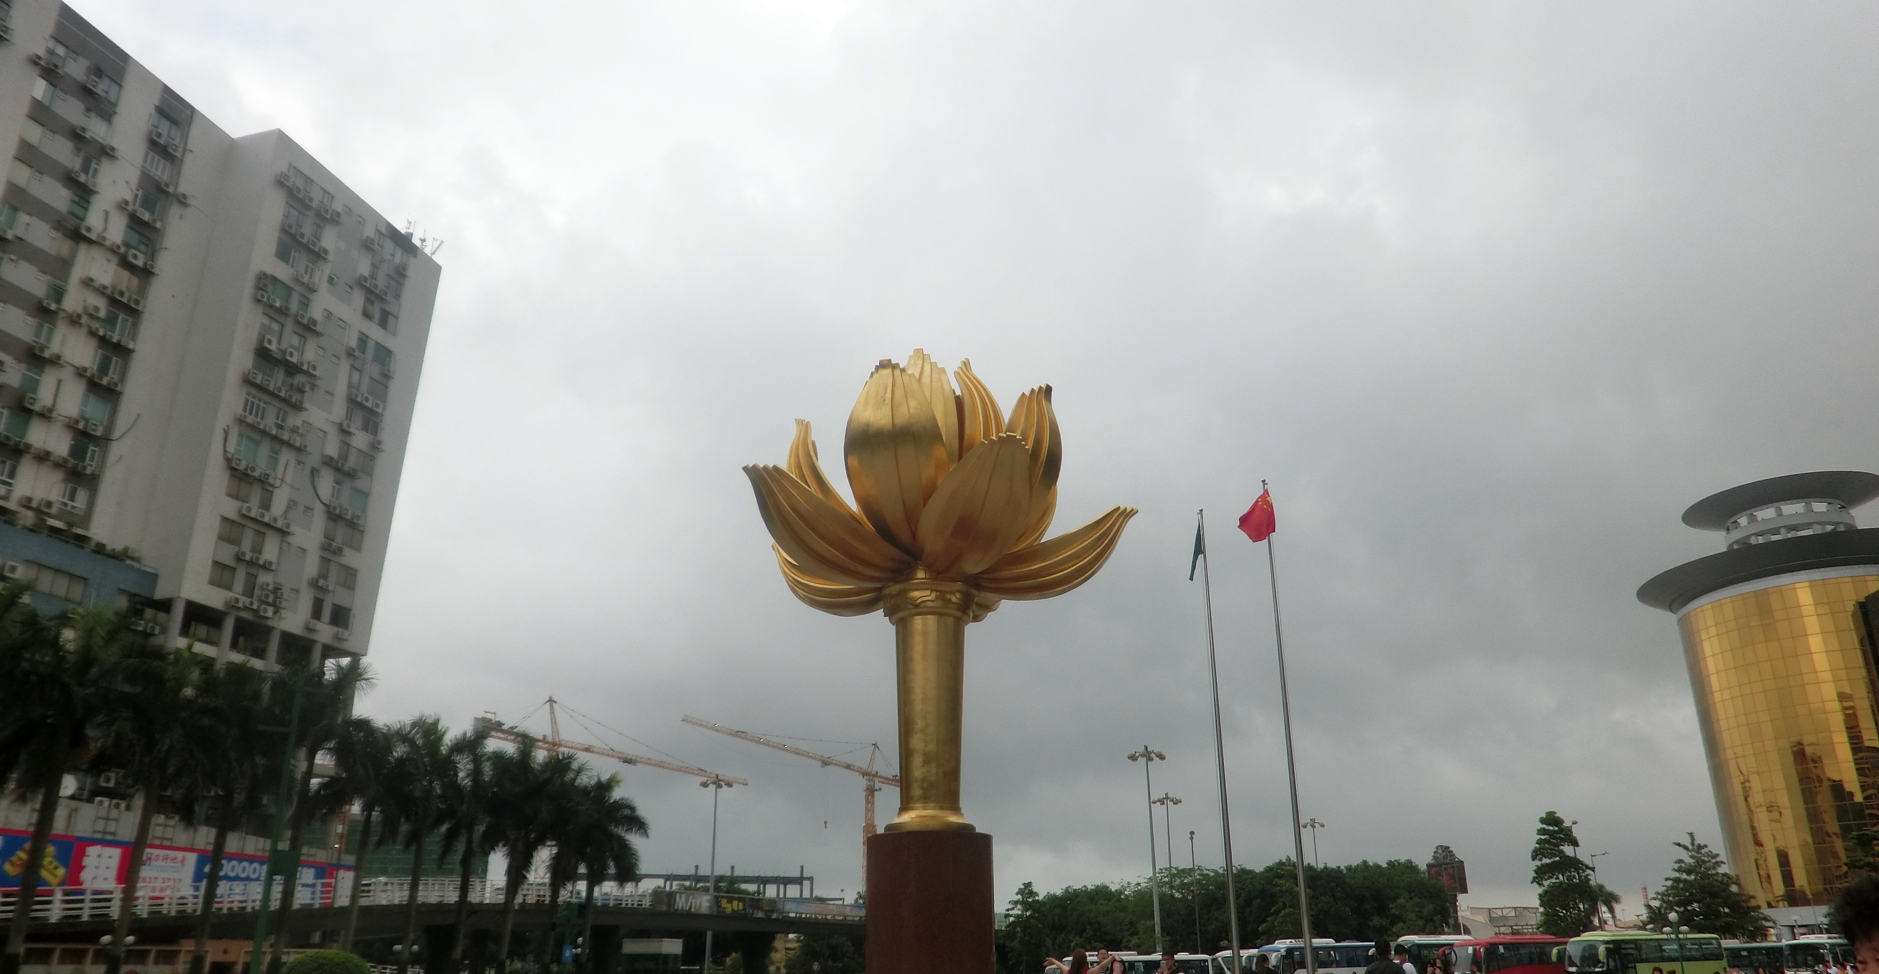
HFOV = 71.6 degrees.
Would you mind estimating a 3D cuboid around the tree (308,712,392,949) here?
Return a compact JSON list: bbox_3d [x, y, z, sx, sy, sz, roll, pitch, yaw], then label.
[{"bbox_3d":[-20.575,13.088,46.104,4.000,10.380,4.000,-1,-21,0],"label":"tree"}]

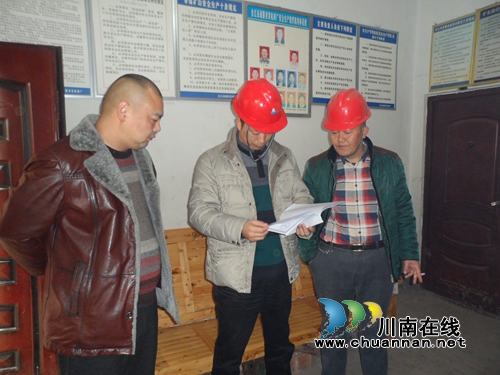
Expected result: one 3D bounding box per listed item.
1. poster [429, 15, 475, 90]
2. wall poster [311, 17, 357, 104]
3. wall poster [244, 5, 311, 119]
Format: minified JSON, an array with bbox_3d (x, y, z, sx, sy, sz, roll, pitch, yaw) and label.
[{"bbox_3d":[1.963,-1.304,3.676,0.025,0.658,0.460,-3,6,-26],"label":"poster"},{"bbox_3d":[0.822,-1.192,3.594,0.537,0.805,0.025,-3,6,-26],"label":"wall poster"},{"bbox_3d":[0.271,-1.110,3.335,0.665,0.930,0.025,-3,6,-26],"label":"wall poster"}]

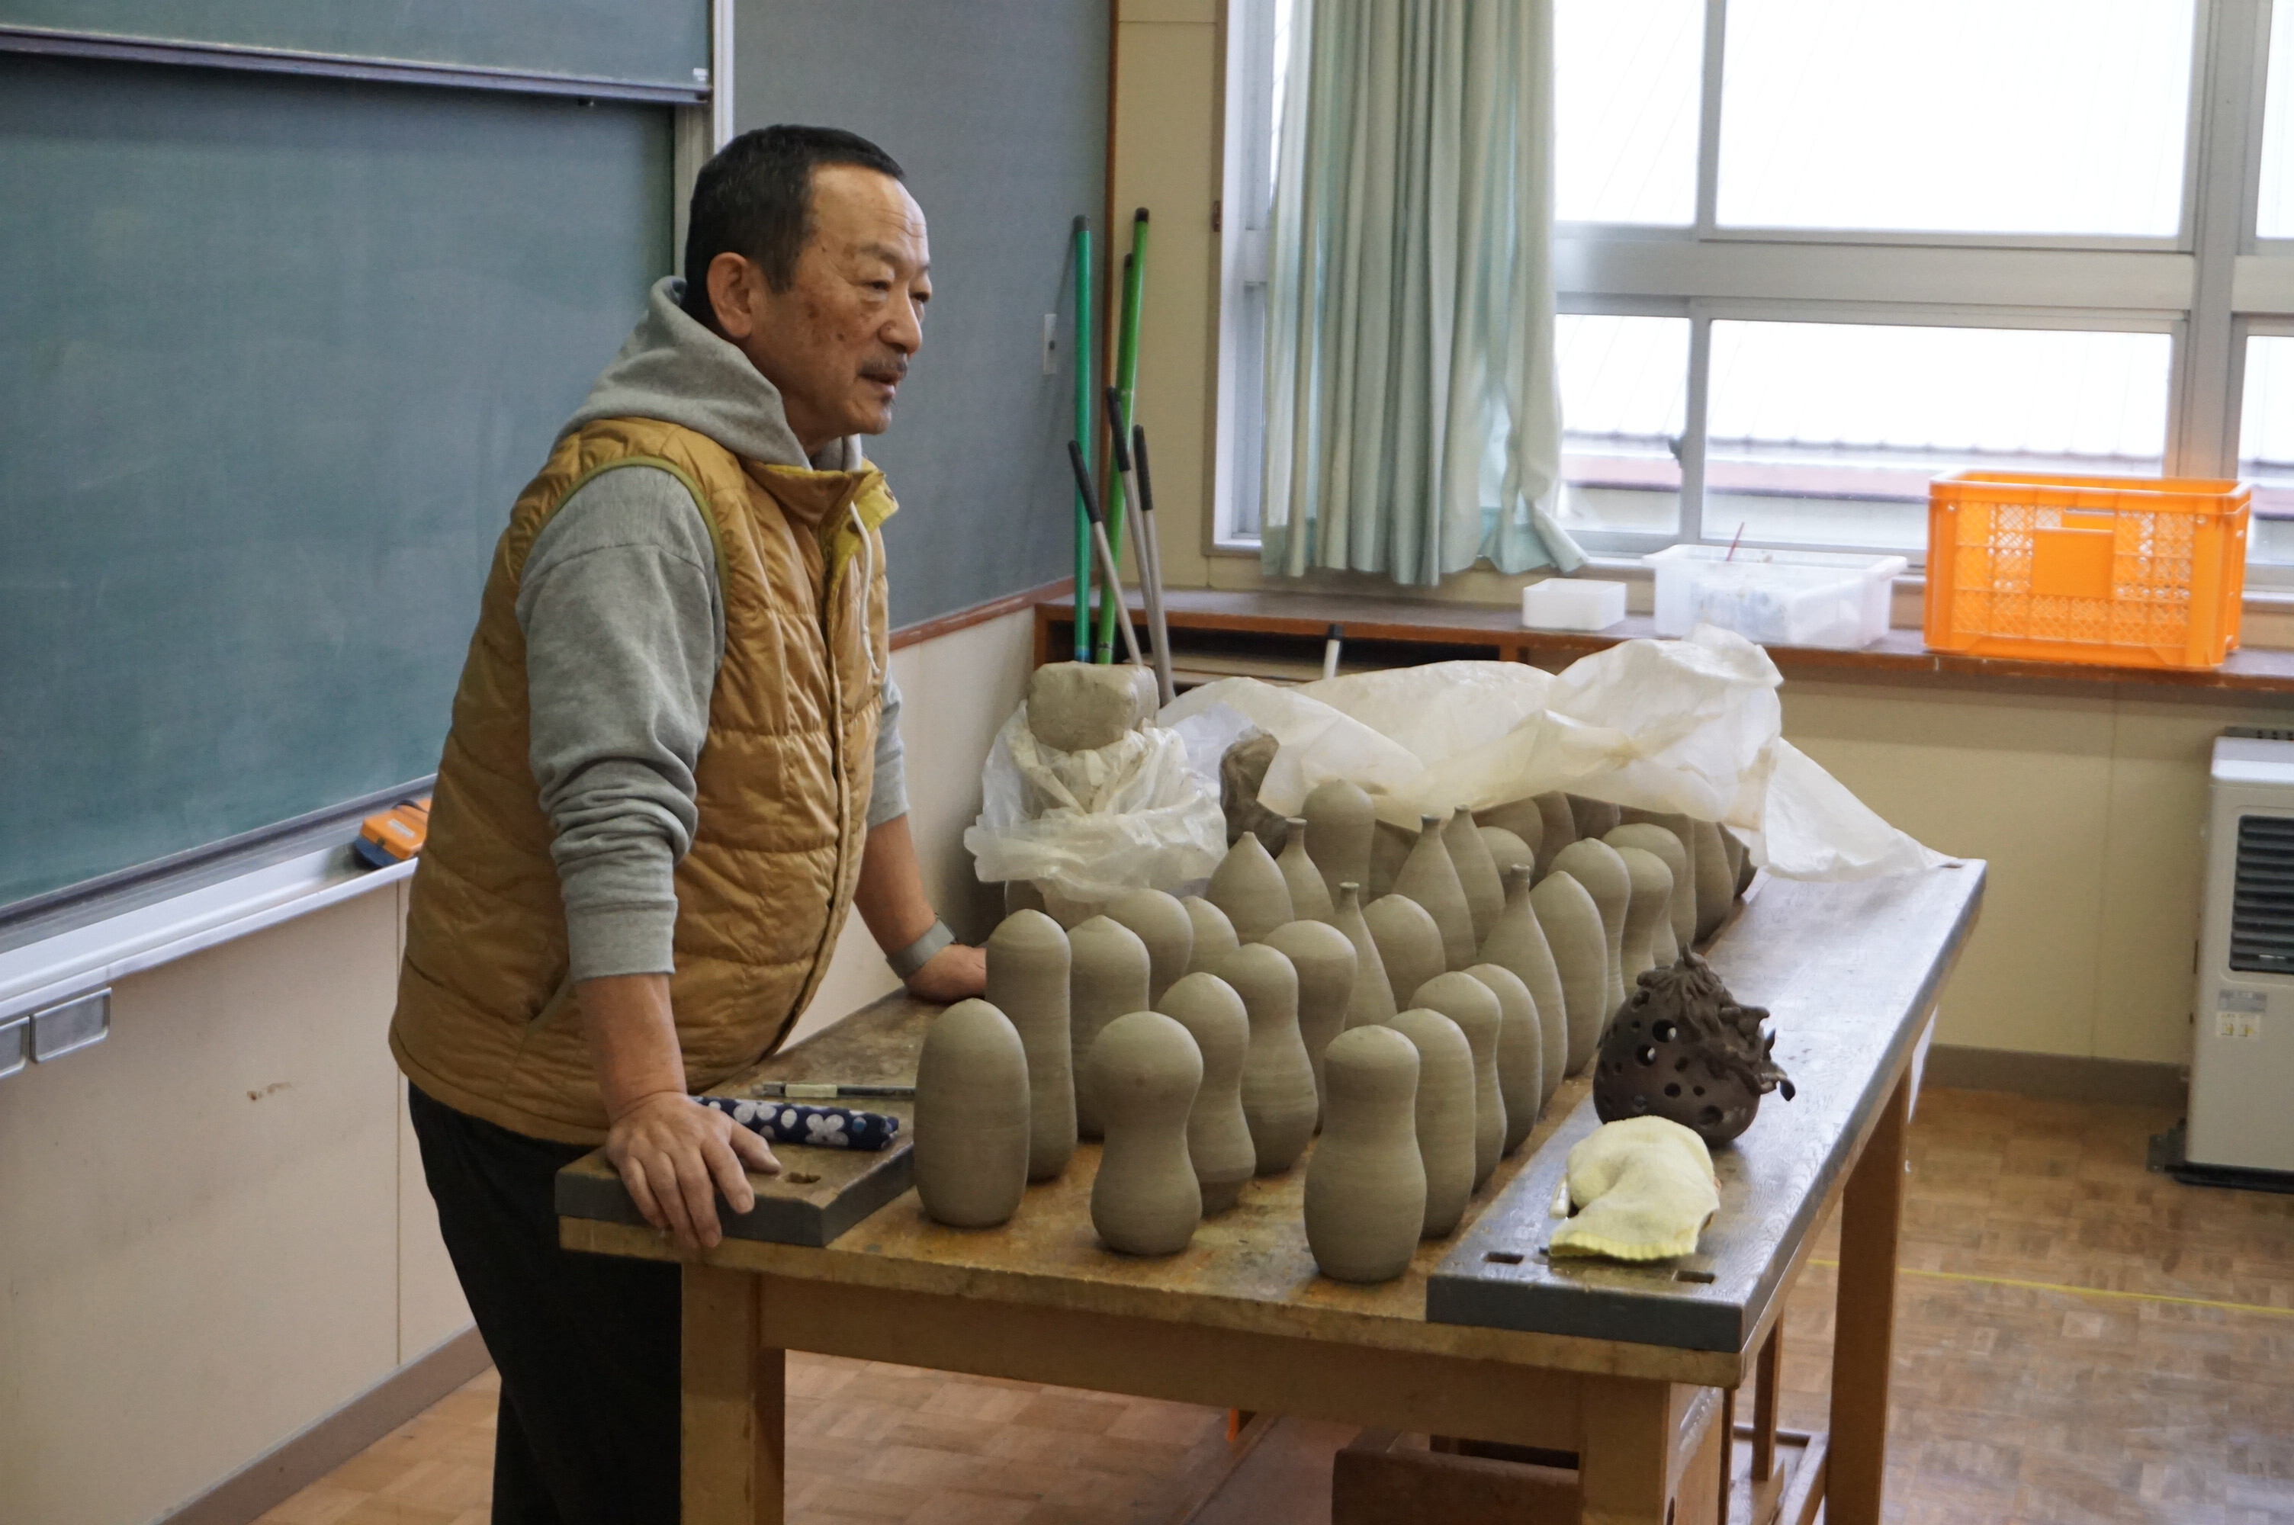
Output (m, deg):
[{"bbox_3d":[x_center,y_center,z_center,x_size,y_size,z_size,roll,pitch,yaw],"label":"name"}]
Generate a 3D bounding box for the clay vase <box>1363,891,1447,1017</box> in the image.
[{"bbox_3d":[0.229,0.195,3.247,0.095,0.149,0.095,4,10,18],"label":"clay vase"}]

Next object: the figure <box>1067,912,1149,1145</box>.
[{"bbox_3d":[-0.038,0.221,2.950,0.085,0.184,0.085,1,9,0],"label":"figure"}]

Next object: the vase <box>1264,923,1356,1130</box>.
[{"bbox_3d":[0.135,0.222,2.979,0.090,0.179,0.090,1,9,0],"label":"vase"}]

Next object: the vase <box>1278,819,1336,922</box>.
[{"bbox_3d":[0.140,0.151,3.333,0.088,0.195,0.088,4,9,18],"label":"vase"}]

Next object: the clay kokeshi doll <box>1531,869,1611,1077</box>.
[{"bbox_3d":[0.373,0.190,3.178,0.092,0.186,0.092,4,10,18],"label":"clay kokeshi doll"}]

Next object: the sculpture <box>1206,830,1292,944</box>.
[{"bbox_3d":[0.095,0.159,3.290,0.089,0.190,0.089,4,9,18],"label":"sculpture"}]

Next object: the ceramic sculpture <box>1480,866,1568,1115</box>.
[{"bbox_3d":[0.320,0.194,3.021,0.094,0.213,0.094,4,9,18],"label":"ceramic sculpture"}]

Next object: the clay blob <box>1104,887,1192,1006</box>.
[{"bbox_3d":[-0.004,0.202,3.053,0.090,0.189,0.090,4,10,18],"label":"clay blob"}]

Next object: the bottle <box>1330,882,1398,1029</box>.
[{"bbox_3d":[0.178,0.198,3.109,0.094,0.187,0.094,4,10,18],"label":"bottle"}]

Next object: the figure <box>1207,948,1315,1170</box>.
[{"bbox_3d":[0.086,0.239,2.839,0.102,0.187,0.102,1,9,0],"label":"figure"}]

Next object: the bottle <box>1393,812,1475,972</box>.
[{"bbox_3d":[0.265,0.152,3.301,0.096,0.207,0.096,4,9,18],"label":"bottle"}]

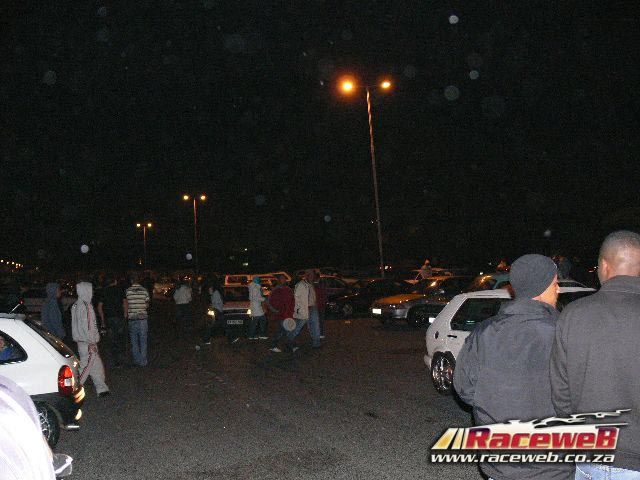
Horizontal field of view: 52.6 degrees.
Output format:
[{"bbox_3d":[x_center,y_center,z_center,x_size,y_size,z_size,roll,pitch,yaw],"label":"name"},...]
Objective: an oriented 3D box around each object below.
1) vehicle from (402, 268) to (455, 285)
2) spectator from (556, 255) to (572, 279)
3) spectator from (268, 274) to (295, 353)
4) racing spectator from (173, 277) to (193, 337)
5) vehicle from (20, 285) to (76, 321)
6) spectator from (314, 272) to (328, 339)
[{"bbox_3d":[6.892,2.589,40.000,4.200,1.420,1.700,-2,-3,-18],"label":"vehicle"},{"bbox_3d":[7.179,1.344,19.000,0.350,1.770,0.500,-1,-3,-31],"label":"spectator"},{"bbox_3d":[-0.823,1.610,14.200,0.580,1.720,0.520,-3,-3,5],"label":"spectator"},{"bbox_3d":[-3.910,1.974,18.400,0.540,1.700,0.360,-2,-3,-5],"label":"racing spectator"},{"bbox_3d":[-13.848,3.368,33.500,4.200,1.450,1.700,-4,-3,15],"label":"vehicle"},{"bbox_3d":[0.026,1.722,17.100,0.420,1.730,0.500,-2,-3,-10],"label":"spectator"}]

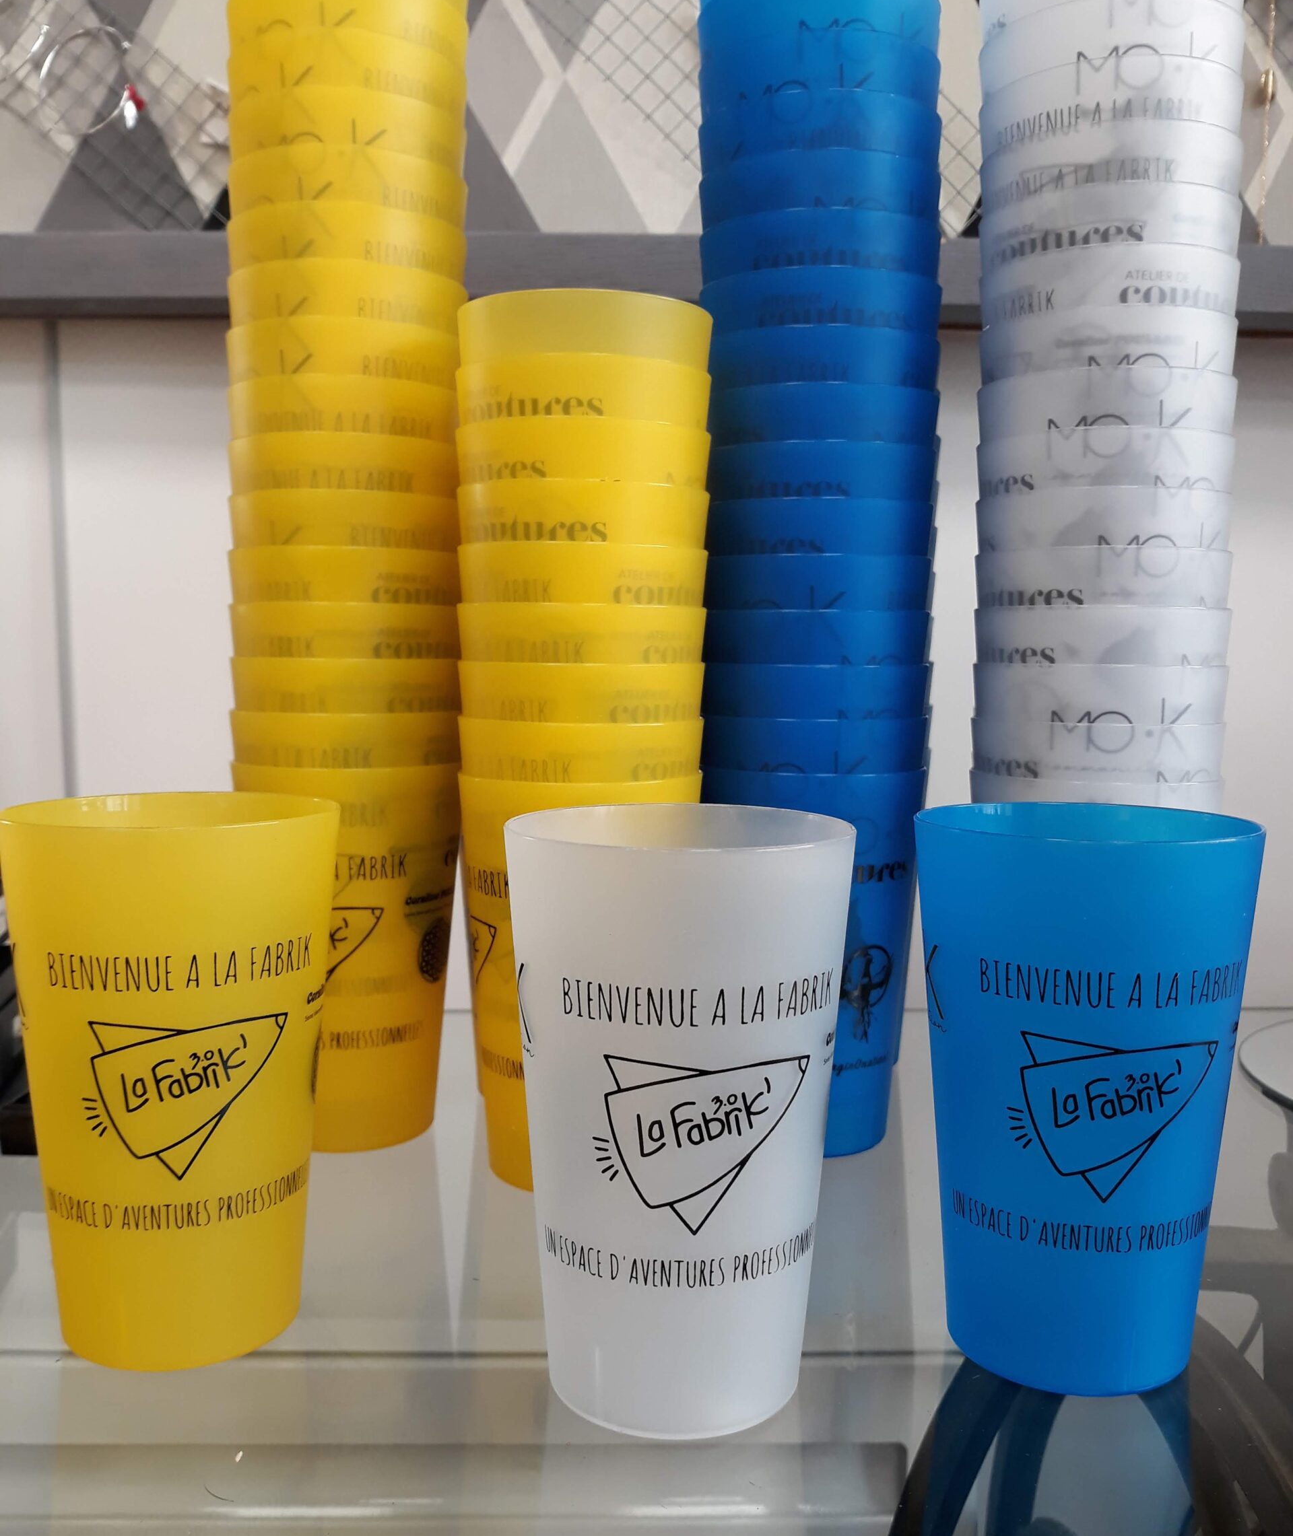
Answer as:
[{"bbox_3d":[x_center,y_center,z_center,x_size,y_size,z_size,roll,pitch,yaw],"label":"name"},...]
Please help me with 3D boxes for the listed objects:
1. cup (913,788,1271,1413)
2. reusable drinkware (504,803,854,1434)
[{"bbox_3d":[0.098,0.072,0.310,0.075,0.121,0.075,1,5,2],"label":"cup"},{"bbox_3d":[0.007,0.073,0.293,0.075,0.121,0.075,1,5,0],"label":"reusable drinkware"}]

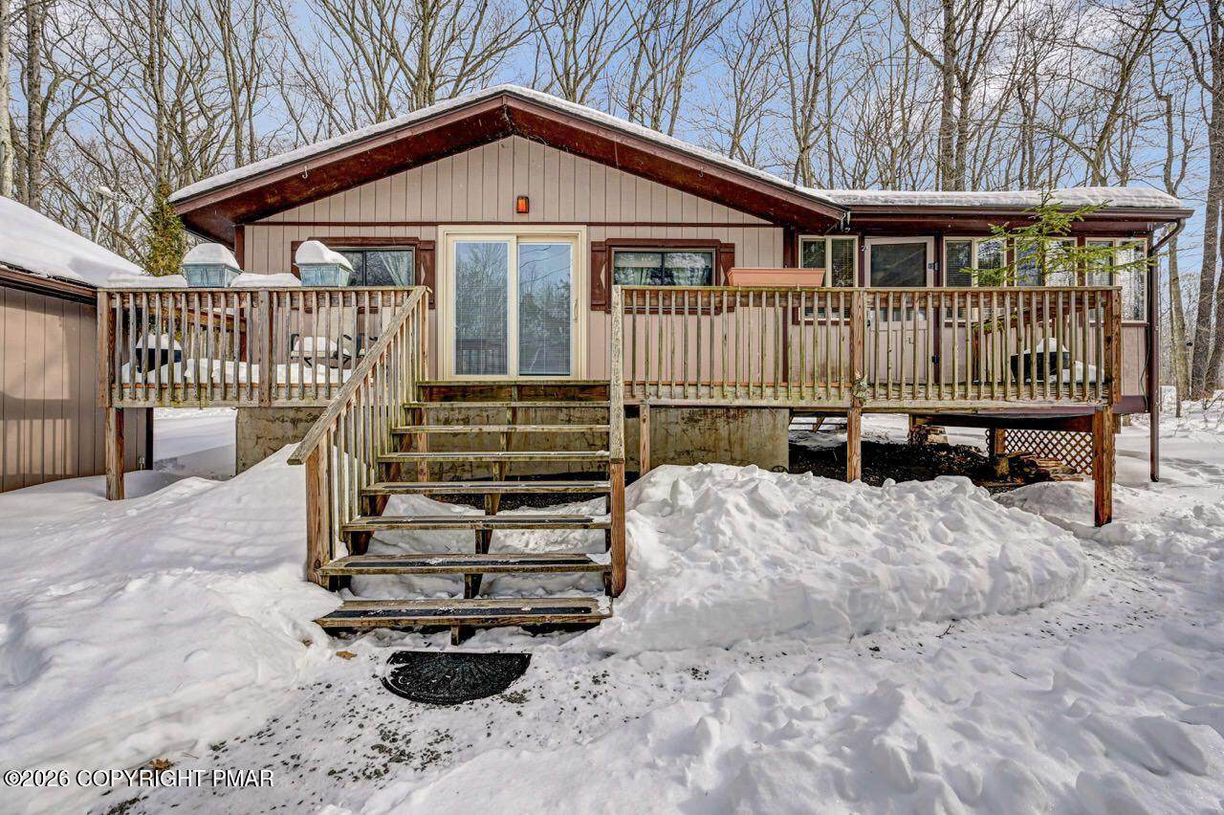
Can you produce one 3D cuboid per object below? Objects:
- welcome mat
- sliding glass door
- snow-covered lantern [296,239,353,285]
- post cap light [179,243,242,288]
[{"bbox_3d":[-0.835,1.378,2.620,0.780,0.020,0.490,0,0,-1],"label":"welcome mat"},{"bbox_3d":[-1.294,-1.290,6.790,1.770,2.020,0.110,0,0,-1],"label":"sliding glass door"},{"bbox_3d":[-2.785,-1.380,4.950,0.430,0.460,0.290,0,0,0],"label":"snow-covered lantern"},{"bbox_3d":[-3.730,-1.325,4.770,0.410,0.420,0.250,0,0,-1],"label":"post cap light"}]

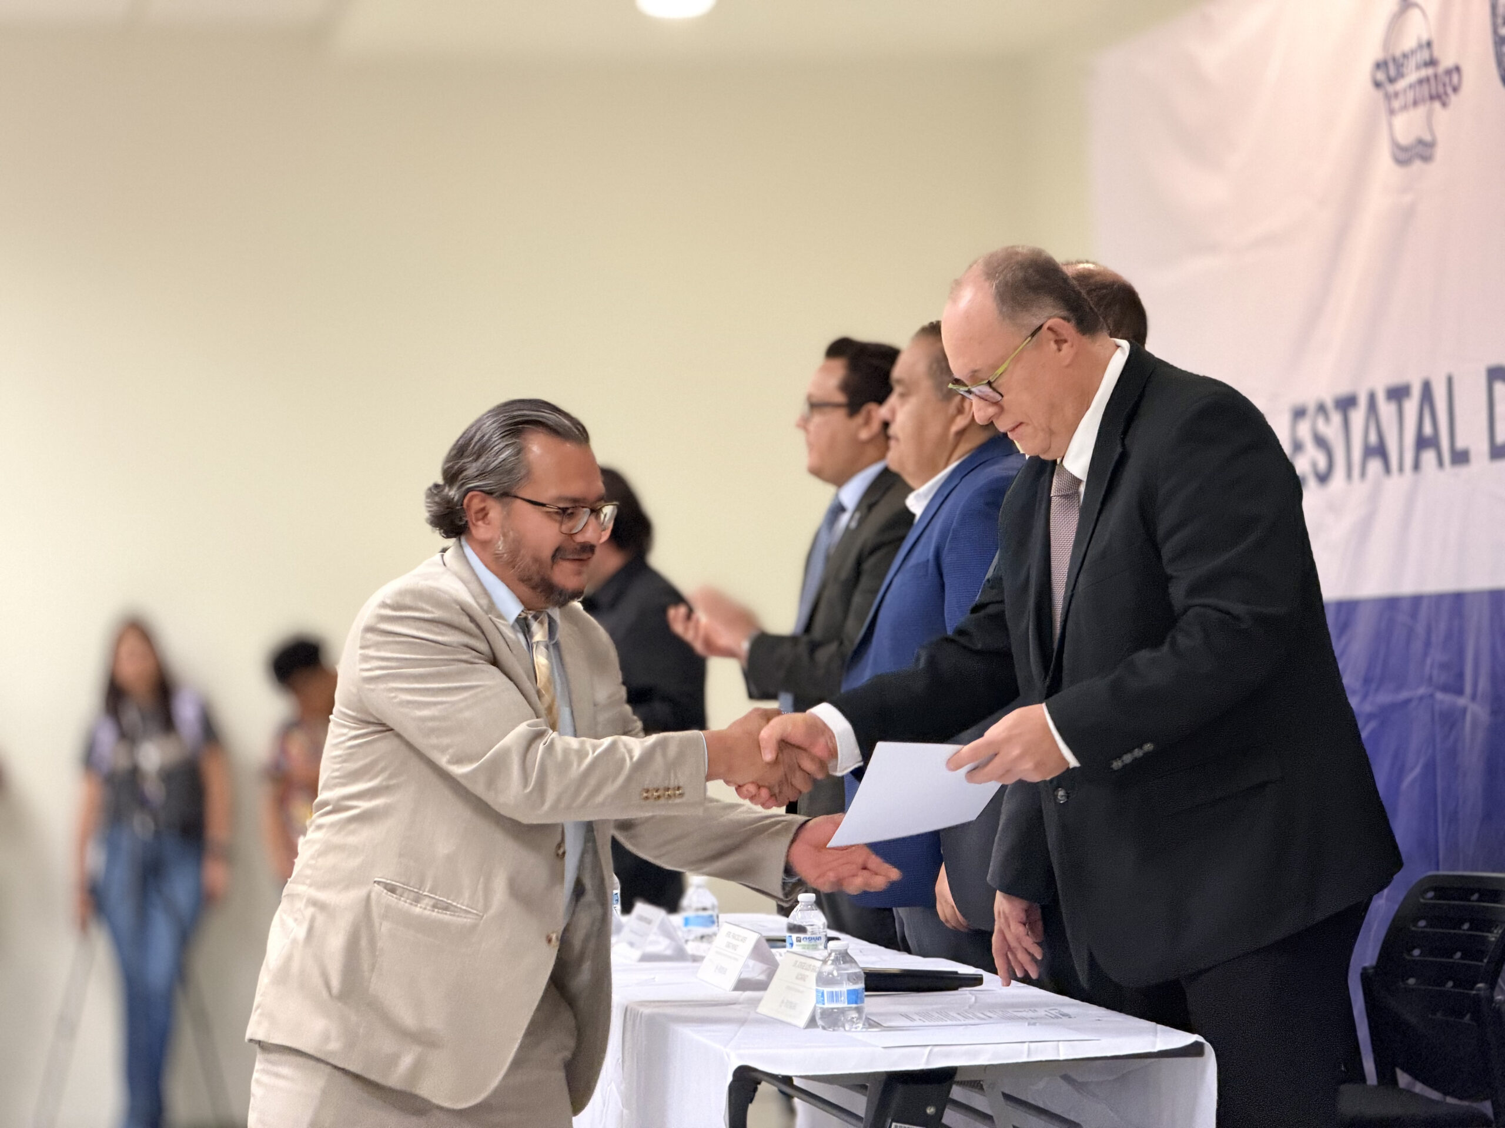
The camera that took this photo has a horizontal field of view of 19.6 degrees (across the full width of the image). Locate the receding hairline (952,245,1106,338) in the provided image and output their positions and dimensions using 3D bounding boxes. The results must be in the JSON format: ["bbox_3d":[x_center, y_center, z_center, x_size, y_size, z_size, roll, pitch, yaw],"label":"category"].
[{"bbox_3d":[0.346,-0.337,5.410,0.190,0.125,0.165,-14,3,-21],"label":"receding hairline"}]

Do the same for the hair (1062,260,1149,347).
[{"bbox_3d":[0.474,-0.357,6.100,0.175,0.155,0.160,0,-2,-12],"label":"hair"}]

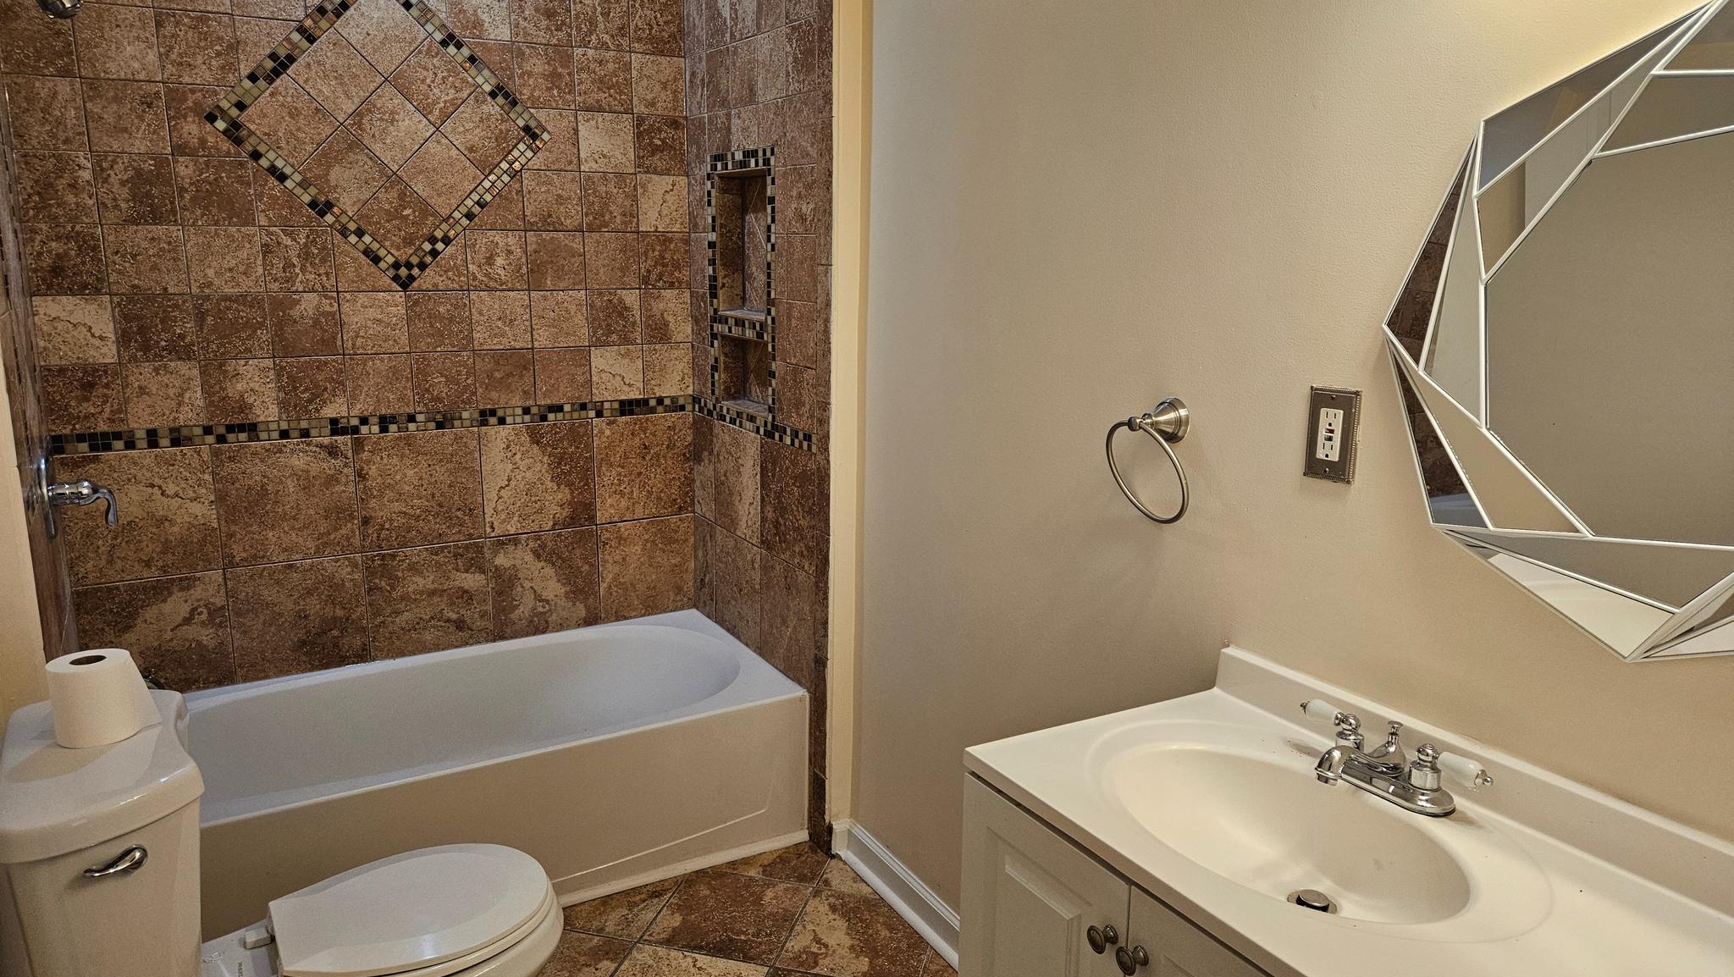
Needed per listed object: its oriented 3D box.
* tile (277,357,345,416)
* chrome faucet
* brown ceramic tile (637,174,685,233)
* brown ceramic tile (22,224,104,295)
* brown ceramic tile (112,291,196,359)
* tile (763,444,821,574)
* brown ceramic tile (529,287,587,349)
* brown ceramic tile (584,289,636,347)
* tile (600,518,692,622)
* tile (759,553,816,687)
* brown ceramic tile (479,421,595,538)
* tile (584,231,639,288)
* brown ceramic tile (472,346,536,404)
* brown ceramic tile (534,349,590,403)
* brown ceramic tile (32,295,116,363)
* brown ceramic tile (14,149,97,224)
[{"bbox_3d":[-1.354,-0.246,2.812,0.152,0.149,0.010,-7,14,-29],"label":"tile"},{"bbox_3d":[0.579,0.321,1.352,0.152,0.087,0.255,-7,14,-29],"label":"chrome faucet"},{"bbox_3d":[-0.558,-0.782,3.156,0.142,0.149,0.009,-7,14,-29],"label":"brown ceramic tile"},{"bbox_3d":[-1.752,-0.500,2.523,0.140,0.150,0.010,-7,14,-29],"label":"brown ceramic tile"},{"bbox_3d":[-1.620,-0.362,2.623,0.149,0.149,0.009,-7,14,-29],"label":"brown ceramic tile"},{"bbox_3d":[-0.189,0.035,2.815,0.010,0.295,0.295,-6,13,-29],"label":"tile"},{"bbox_3d":[-0.822,-0.453,3.071,0.150,0.149,0.010,-7,15,-30],"label":"brown ceramic tile"},{"bbox_3d":[-0.690,-0.469,3.149,0.149,0.149,0.009,-7,14,-29],"label":"brown ceramic tile"},{"bbox_3d":[-0.634,0.232,3.342,0.286,0.288,0.010,-7,15,-30],"label":"tile"},{"bbox_3d":[-0.197,0.331,2.913,0.010,0.285,0.299,-7,15,-30],"label":"tile"},{"bbox_3d":[-0.879,-0.029,3.096,0.300,0.300,0.010,-7,14,-30],"label":"brown ceramic tile"},{"bbox_3d":[-0.690,-0.618,3.124,0.150,0.150,0.010,-7,14,-29],"label":"tile"},{"bbox_3d":[-0.955,-0.289,3.028,0.150,0.149,0.010,-7,15,-30],"label":"brown ceramic tile"},{"bbox_3d":[-0.819,-0.304,3.091,0.148,0.147,0.010,-6,13,-29],"label":"brown ceramic tile"},{"bbox_3d":[-1.748,-0.348,2.550,0.136,0.149,0.009,-7,14,-29],"label":"brown ceramic tile"},{"bbox_3d":[-1.727,-0.639,2.453,0.140,0.149,0.010,-7,14,-30],"label":"brown ceramic tile"}]

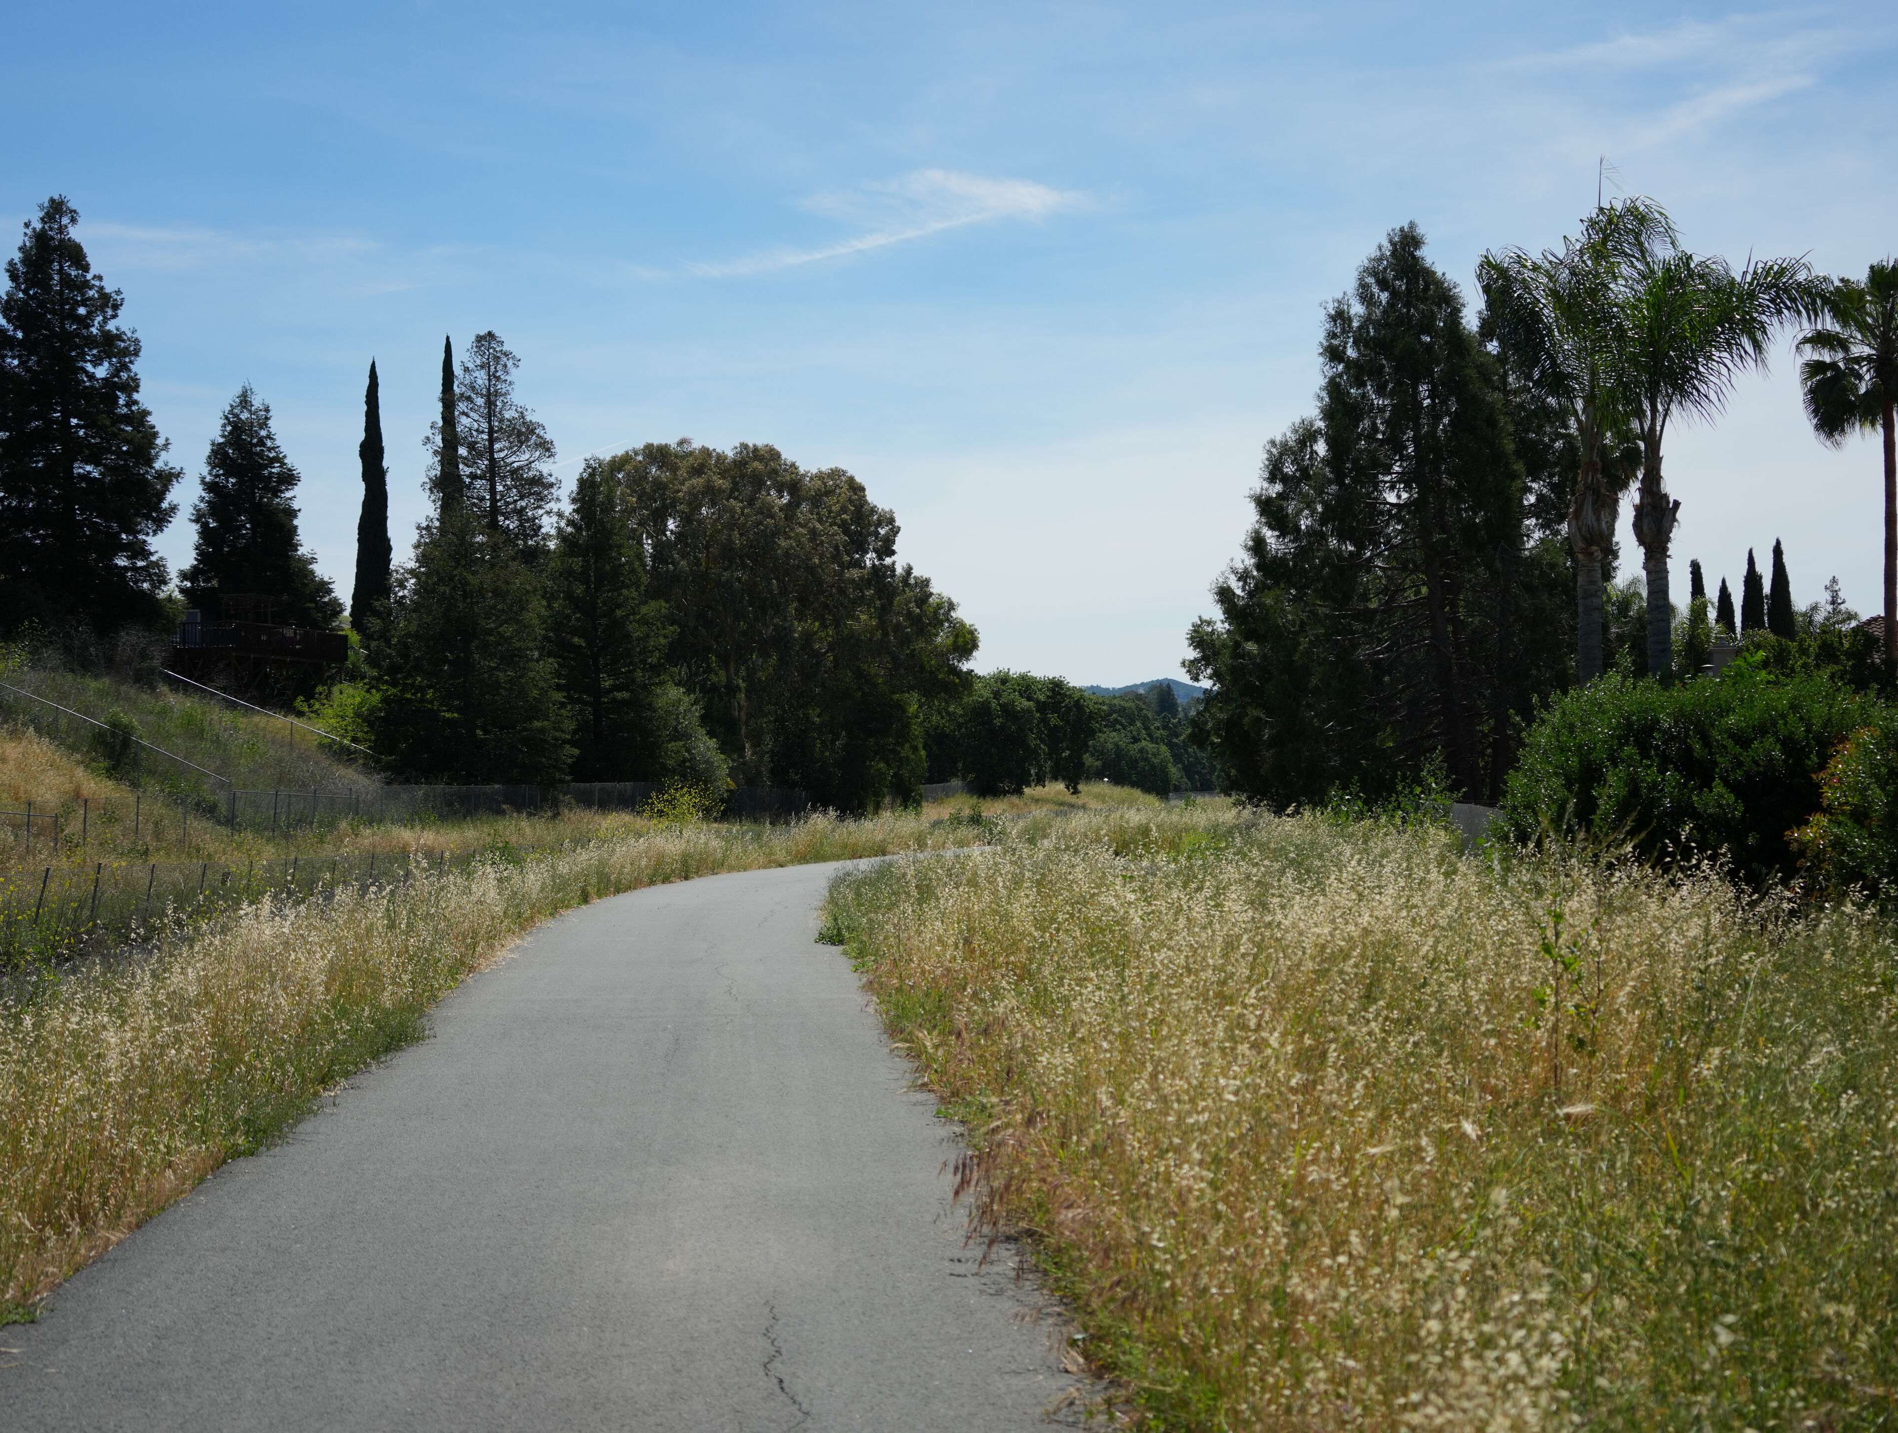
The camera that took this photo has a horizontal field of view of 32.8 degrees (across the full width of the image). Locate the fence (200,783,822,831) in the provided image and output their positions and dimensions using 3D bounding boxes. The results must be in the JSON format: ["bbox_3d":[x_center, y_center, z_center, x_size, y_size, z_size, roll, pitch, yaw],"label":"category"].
[{"bbox_3d":[-12.100,2.950,108.000,0.150,1.300,58.000,0,-1,12],"label":"fence"}]

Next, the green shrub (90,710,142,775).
[{"bbox_3d":[-21.831,0.704,84.500,1.400,1.750,1.400,0,-1,0],"label":"green shrub"}]

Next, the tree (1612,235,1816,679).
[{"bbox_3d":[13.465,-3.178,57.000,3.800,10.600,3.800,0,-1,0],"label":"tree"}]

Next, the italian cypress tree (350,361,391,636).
[{"bbox_3d":[-23.687,-8.426,132.000,1.650,12.400,1.650,0,-1,0],"label":"italian cypress tree"}]

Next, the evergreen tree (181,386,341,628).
[{"bbox_3d":[-27.336,-7.870,128.000,6.400,10.700,6.400,0,-1,0],"label":"evergreen tree"}]

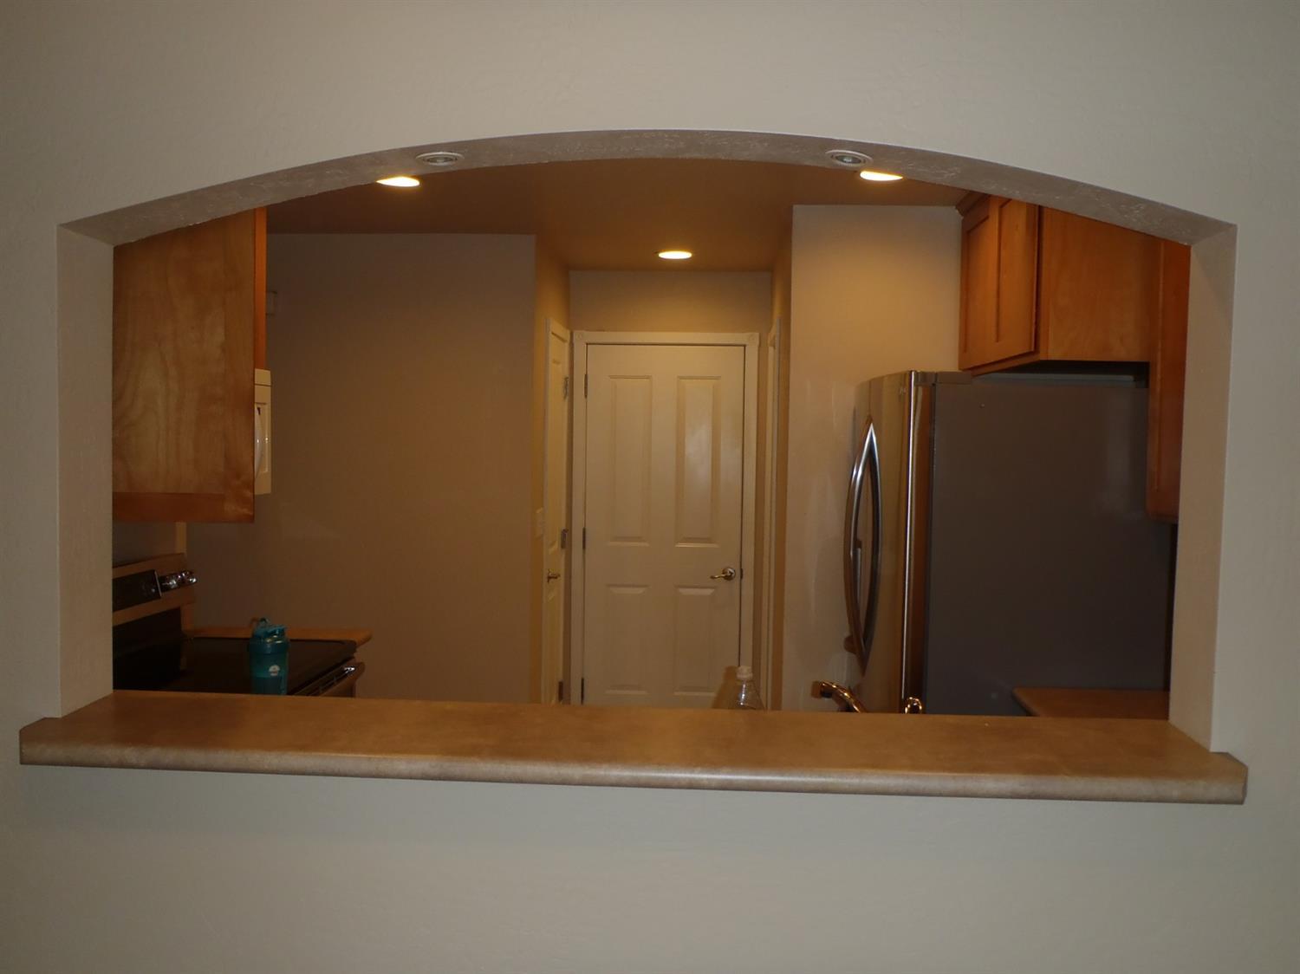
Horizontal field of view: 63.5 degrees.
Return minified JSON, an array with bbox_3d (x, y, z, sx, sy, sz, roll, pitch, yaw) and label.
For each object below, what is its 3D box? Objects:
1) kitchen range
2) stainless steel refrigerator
[{"bbox_3d":[-1.258,0.833,3.068,0.670,1.190,0.760,1,3,3],"label":"kitchen range"},{"bbox_3d":[0.995,0.567,3.240,0.800,1.780,0.870,1,3,3],"label":"stainless steel refrigerator"}]

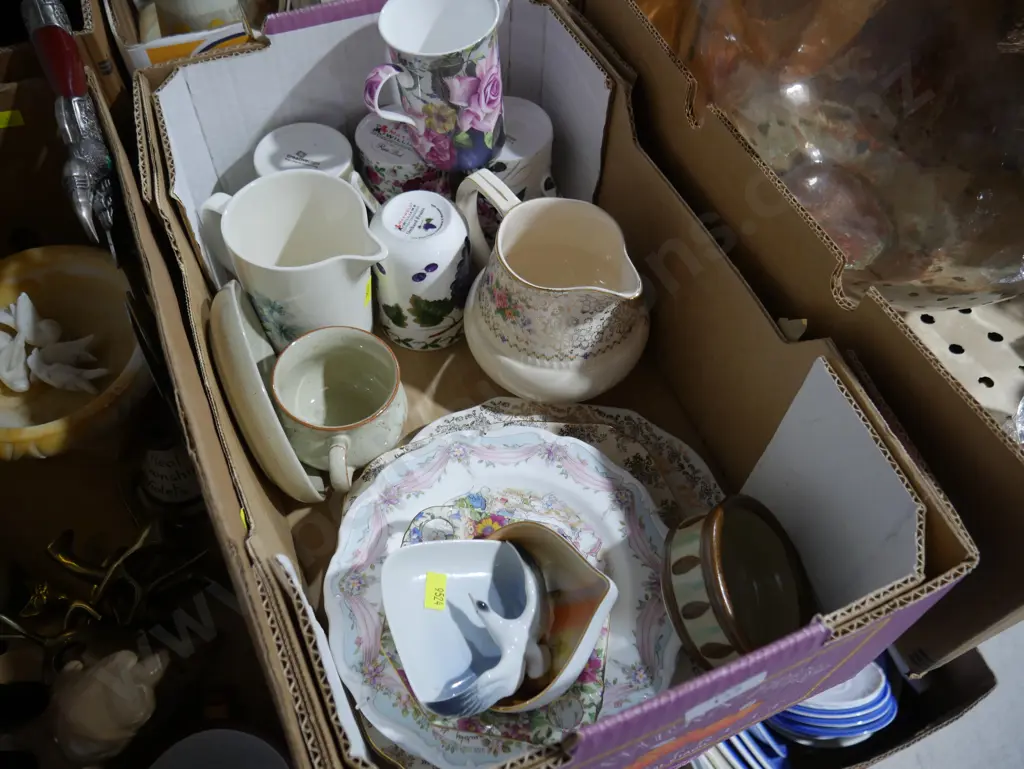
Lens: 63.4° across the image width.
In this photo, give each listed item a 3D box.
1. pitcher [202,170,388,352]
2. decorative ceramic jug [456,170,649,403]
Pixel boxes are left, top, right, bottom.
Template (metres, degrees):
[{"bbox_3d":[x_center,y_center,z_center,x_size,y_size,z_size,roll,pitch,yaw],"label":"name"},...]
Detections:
[{"bbox_3d":[-0.157,-0.087,0.627,0.153,0.111,0.099,20,58,10],"label":"pitcher"},{"bbox_3d":[0.022,-0.084,0.686,0.184,0.155,0.152,38,61,19],"label":"decorative ceramic jug"}]

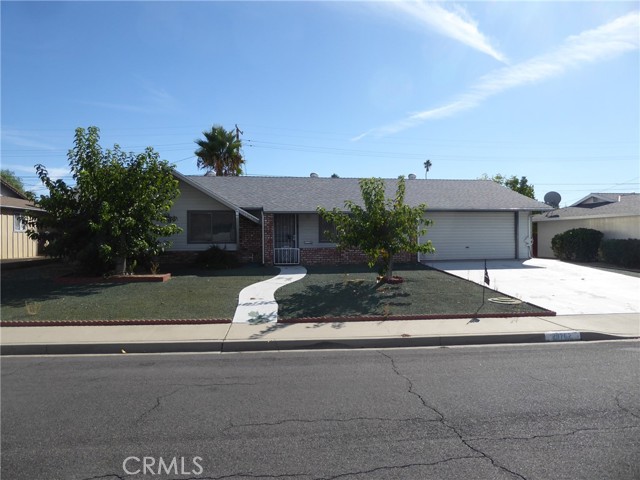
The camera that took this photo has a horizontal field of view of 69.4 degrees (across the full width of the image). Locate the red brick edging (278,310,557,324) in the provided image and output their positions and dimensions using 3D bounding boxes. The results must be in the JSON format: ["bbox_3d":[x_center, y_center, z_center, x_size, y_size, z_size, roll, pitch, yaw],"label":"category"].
[{"bbox_3d":[1.730,1.300,7.820,4.850,0.090,0.100,0,0,-6],"label":"red brick edging"}]

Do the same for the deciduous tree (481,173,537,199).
[{"bbox_3d":[14.900,-2.100,36.000,5.000,6.200,4.800,0,0,-8],"label":"deciduous tree"}]

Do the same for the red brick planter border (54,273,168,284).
[{"bbox_3d":[-6.100,1.150,13.800,3.000,0.140,1.200,0,0,-6],"label":"red brick planter border"}]

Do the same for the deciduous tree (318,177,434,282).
[{"bbox_3d":[1.720,-0.320,14.000,3.500,3.200,3.300,0,0,-8],"label":"deciduous tree"}]

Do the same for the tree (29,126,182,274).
[{"bbox_3d":[-6.450,-1.170,13.900,4.500,4.400,4.200,0,0,-8],"label":"tree"}]

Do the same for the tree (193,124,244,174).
[{"bbox_3d":[-7.600,-3.800,35.000,3.800,9.800,3.800,0,0,-8],"label":"tree"}]

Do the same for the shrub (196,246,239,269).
[{"bbox_3d":[-3.930,0.660,17.700,1.600,0.900,1.300,0,0,-8],"label":"shrub"}]

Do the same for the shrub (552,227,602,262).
[{"bbox_3d":[11.200,0.220,20.200,2.000,1.500,1.800,0,0,-8],"label":"shrub"}]

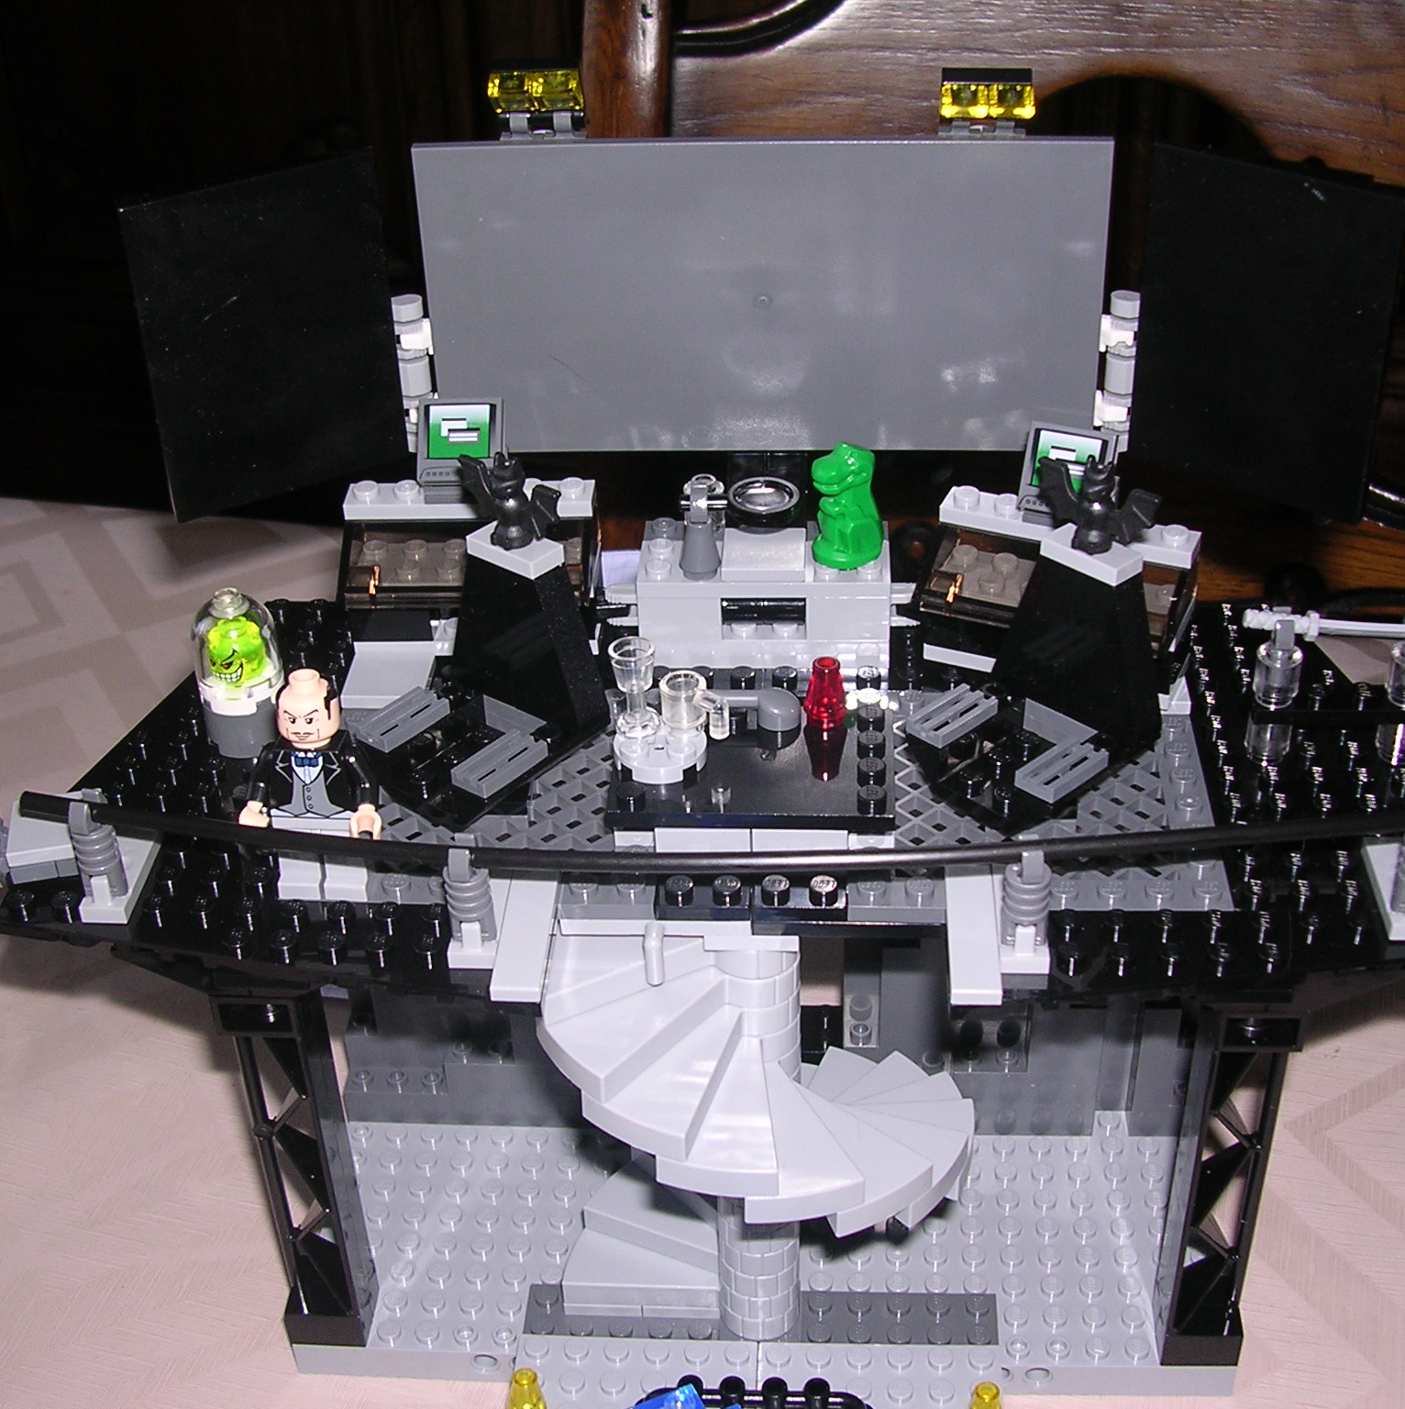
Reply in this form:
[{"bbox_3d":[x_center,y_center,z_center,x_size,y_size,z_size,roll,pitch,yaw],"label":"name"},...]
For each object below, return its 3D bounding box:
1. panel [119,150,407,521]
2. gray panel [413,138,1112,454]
[{"bbox_3d":[-0.082,-0.069,0.389,0.048,0.064,0.004,-20,38,-25],"label":"panel"},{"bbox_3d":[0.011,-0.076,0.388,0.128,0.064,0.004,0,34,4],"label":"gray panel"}]

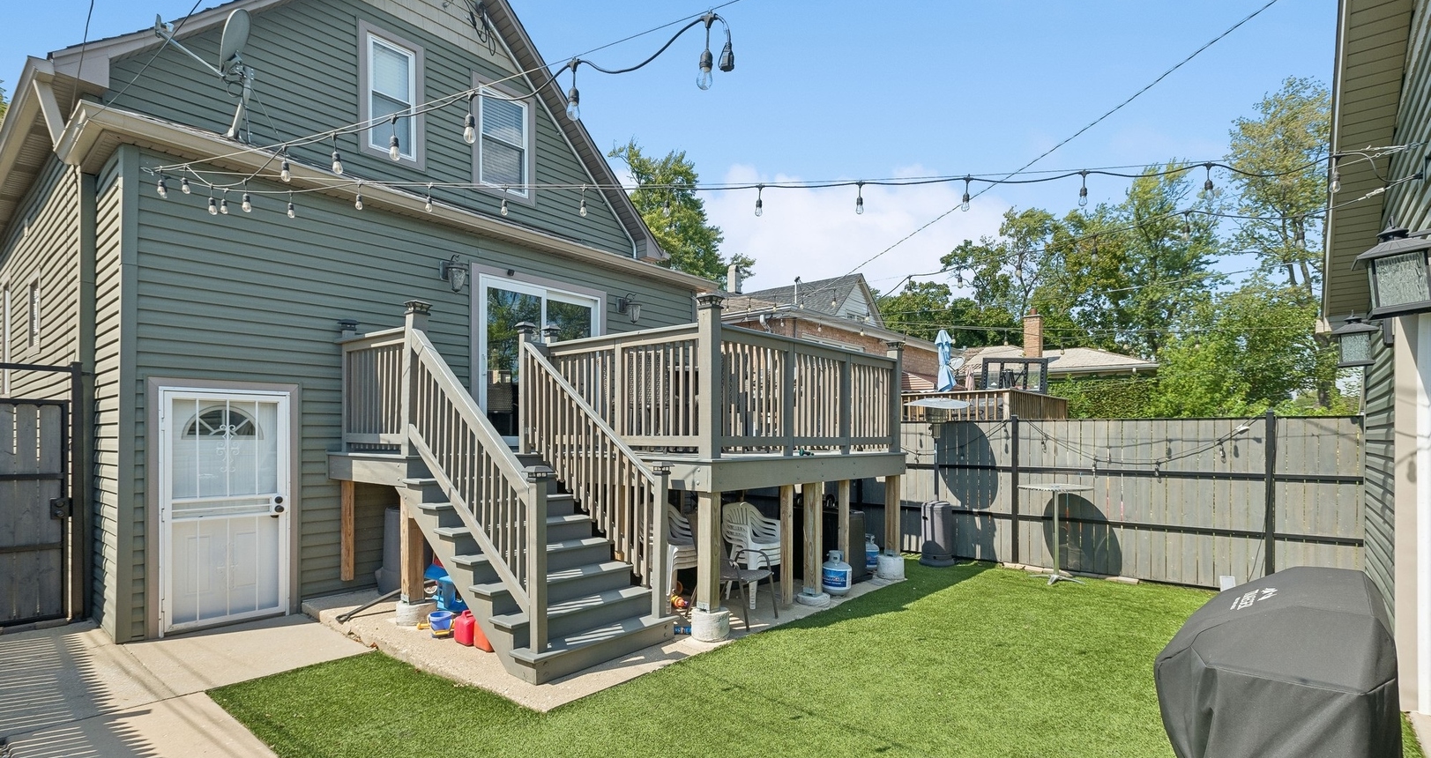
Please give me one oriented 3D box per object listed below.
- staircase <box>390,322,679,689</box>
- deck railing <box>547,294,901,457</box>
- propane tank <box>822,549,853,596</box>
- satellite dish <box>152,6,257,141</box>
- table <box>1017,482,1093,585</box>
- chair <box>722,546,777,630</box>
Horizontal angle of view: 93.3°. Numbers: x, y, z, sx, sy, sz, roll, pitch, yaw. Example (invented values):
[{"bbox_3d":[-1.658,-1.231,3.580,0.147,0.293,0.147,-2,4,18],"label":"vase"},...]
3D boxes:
[{"bbox_3d":[-1.478,0.800,5.500,1.950,2.550,1.360,-2,-3,39],"label":"staircase"},{"bbox_3d":[0.271,0.110,7.450,2.120,1.280,3.600,-2,-3,39],"label":"deck railing"},{"bbox_3d":[1.254,1.995,6.950,0.310,0.460,0.310,0,-3,10],"label":"propane tank"},{"bbox_3d":[-4.323,-2.589,5.720,0.660,1.030,0.520,1,-3,-17],"label":"satellite dish"},{"bbox_3d":[3.919,1.775,7.800,0.770,1.070,0.770,-1,-3,17],"label":"table"},{"bbox_3d":[0.135,1.683,6.030,0.700,0.900,0.580,-2,-3,39],"label":"chair"}]

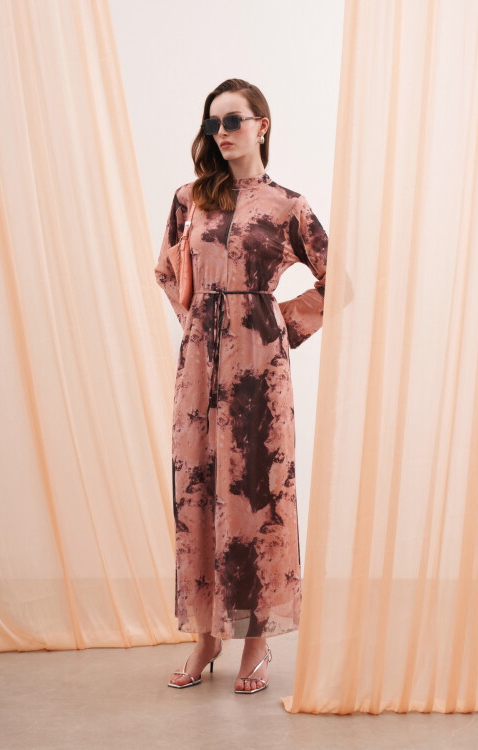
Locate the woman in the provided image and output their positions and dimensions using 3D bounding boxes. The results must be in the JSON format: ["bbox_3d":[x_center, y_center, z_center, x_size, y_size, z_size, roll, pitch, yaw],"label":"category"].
[{"bbox_3d":[0.022,0.018,3.320,0.600,1.790,0.410,0,1,25],"label":"woman"}]

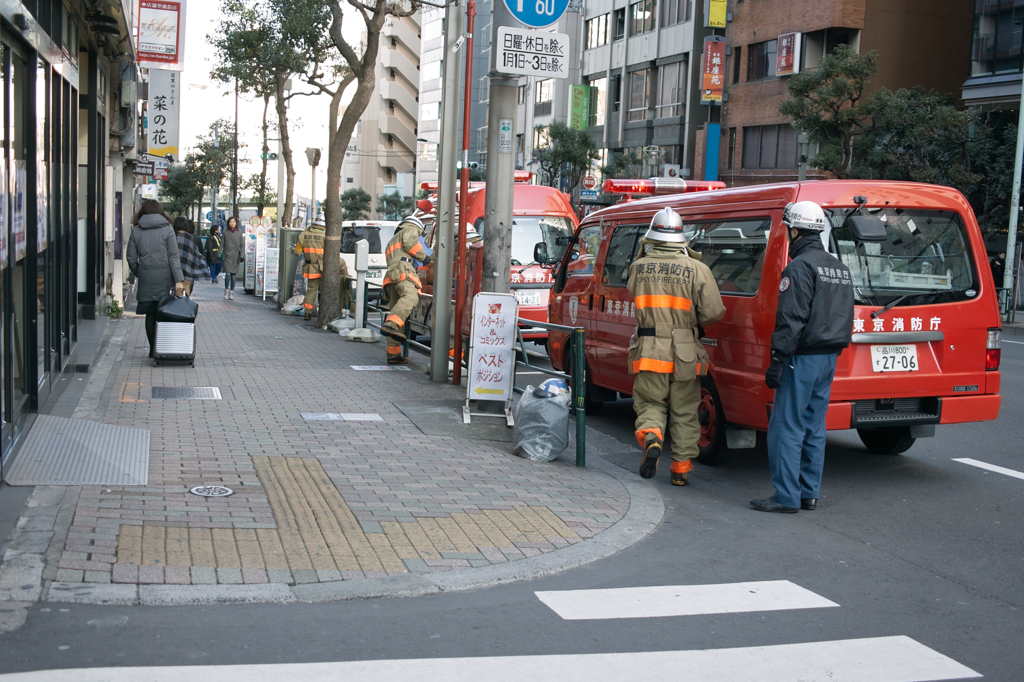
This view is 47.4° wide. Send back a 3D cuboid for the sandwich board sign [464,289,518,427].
[{"bbox_3d":[-0.163,0.139,9.280,0.385,1.000,0.420,3,7,3],"label":"sandwich board sign"}]

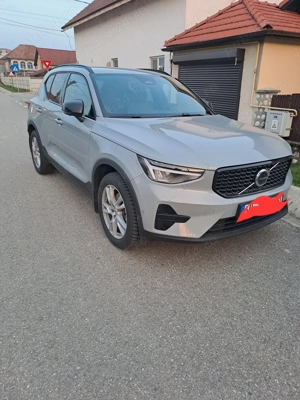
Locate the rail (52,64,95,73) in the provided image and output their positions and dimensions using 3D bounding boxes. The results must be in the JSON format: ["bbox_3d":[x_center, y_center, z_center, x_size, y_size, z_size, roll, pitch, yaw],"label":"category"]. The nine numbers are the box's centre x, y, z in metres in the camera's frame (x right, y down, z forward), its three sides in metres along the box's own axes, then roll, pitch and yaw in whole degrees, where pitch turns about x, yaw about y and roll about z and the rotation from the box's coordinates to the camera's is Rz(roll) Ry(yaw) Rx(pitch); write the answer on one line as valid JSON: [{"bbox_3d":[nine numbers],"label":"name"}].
[{"bbox_3d":[-1.046,-1.675,3.721,0.080,0.110,1.540,-13,26,-31],"label":"rail"}]

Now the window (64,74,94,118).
[{"bbox_3d":[-0.725,-1.120,3.078,0.080,0.440,1.000,12,12,-38],"label":"window"}]

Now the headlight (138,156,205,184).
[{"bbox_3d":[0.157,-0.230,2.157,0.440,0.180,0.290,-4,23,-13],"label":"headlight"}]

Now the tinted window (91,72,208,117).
[{"bbox_3d":[-0.054,-1.293,3.415,1.400,0.150,0.860,-13,59,-32],"label":"tinted window"}]

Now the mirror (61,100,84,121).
[{"bbox_3d":[-0.781,-0.913,2.960,0.220,0.200,0.130,-13,26,-32],"label":"mirror"}]

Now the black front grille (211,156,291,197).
[{"bbox_3d":[0.875,-0.181,2.305,0.980,0.260,0.110,-13,26,-31],"label":"black front grille"}]

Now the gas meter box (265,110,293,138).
[{"bbox_3d":[2.400,-1.410,5.390,0.230,0.420,0.370,-14,27,-31],"label":"gas meter box"}]

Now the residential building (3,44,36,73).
[{"bbox_3d":[-21.599,-21.931,48.000,5.200,6.200,5.200,-16,27,-37],"label":"residential building"}]

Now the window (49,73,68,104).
[{"bbox_3d":[-1.219,-1.486,3.883,0.070,0.430,0.650,10,13,-38],"label":"window"}]

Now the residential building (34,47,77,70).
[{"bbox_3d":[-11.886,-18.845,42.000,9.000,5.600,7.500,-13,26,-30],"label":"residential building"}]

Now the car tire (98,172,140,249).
[{"bbox_3d":[-0.226,0.094,2.693,0.235,0.710,0.710,-13,26,-32],"label":"car tire"}]

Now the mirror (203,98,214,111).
[{"bbox_3d":[0.774,-1.226,3.839,0.230,0.180,0.150,-13,26,-31],"label":"mirror"}]

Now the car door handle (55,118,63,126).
[{"bbox_3d":[-1.058,-0.901,3.372,0.060,0.050,0.210,-13,26,-31],"label":"car door handle"}]

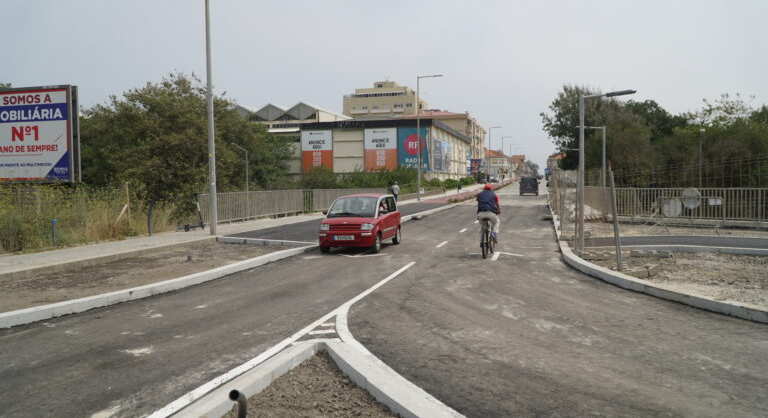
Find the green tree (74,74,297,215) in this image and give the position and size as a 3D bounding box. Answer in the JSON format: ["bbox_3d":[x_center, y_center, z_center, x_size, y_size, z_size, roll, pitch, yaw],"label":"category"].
[{"bbox_3d":[-10.029,-3.116,28.836,9.800,7.004,8.200,0,3,16],"label":"green tree"}]

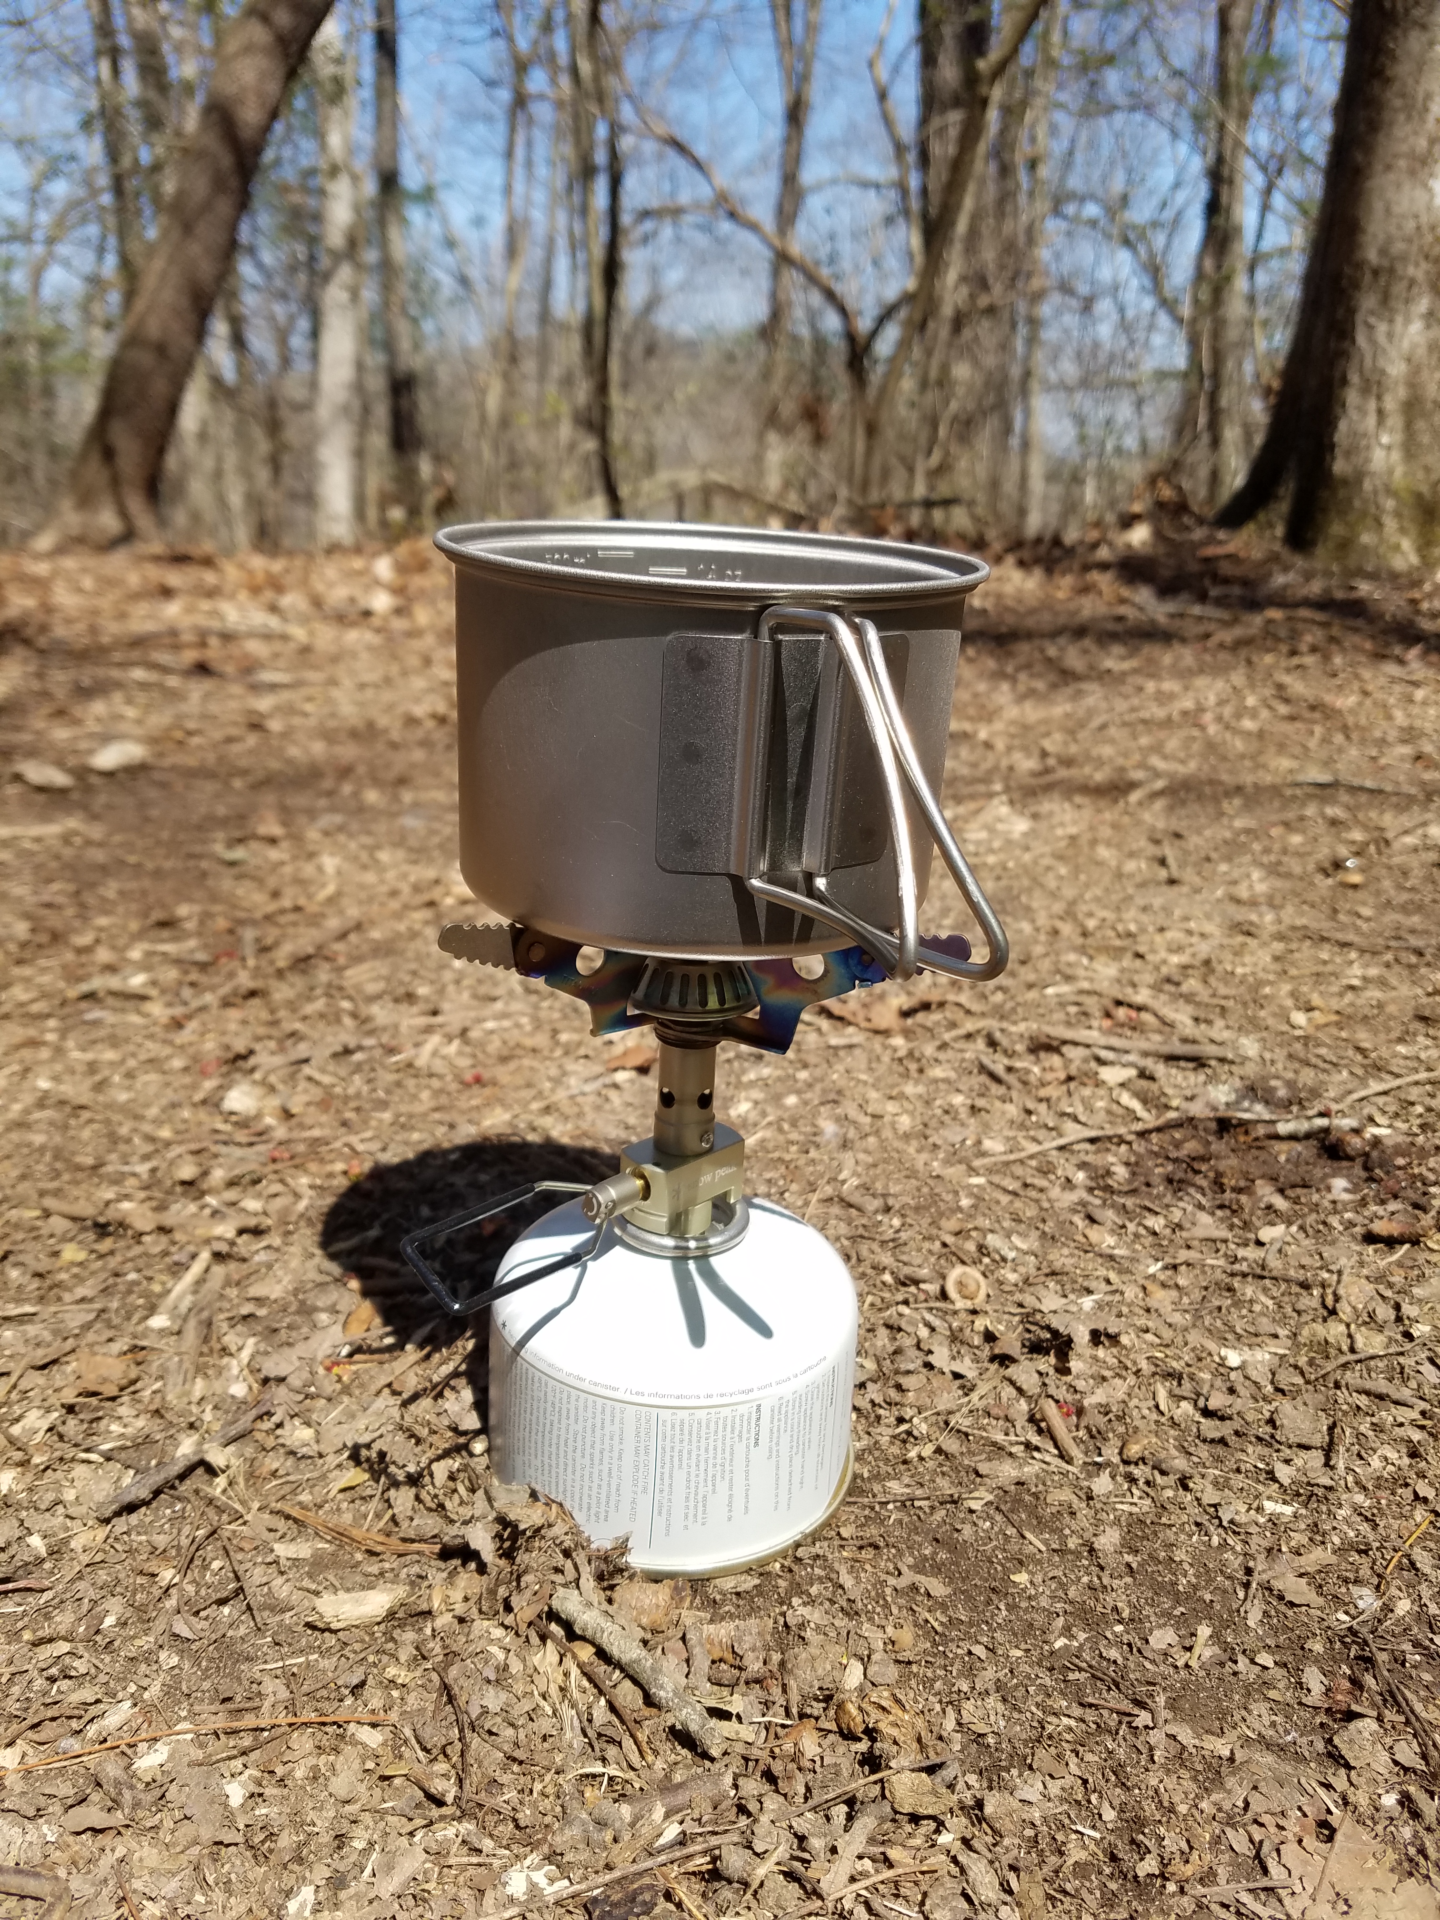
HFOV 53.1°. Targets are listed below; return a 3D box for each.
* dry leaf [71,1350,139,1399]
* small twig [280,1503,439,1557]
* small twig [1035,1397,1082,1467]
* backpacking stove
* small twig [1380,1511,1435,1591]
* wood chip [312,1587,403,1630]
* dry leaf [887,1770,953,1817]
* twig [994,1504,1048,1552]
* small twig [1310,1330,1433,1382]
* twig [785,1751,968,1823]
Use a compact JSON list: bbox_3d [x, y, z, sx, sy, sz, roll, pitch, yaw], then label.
[{"bbox_3d":[-0.162,0.108,0.381,0.015,0.003,0.021,-4,20,-21],"label":"dry leaf"},{"bbox_3d":[-0.085,0.133,0.337,0.047,0.004,0.005,9,20,21],"label":"small twig"},{"bbox_3d":[0.087,0.120,0.370,0.003,0.003,0.027,-1,19,-7],"label":"small twig"},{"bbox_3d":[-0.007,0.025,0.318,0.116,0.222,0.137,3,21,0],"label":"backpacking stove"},{"bbox_3d":[0.164,0.141,0.344,0.002,0.003,0.036,19,25,39],"label":"small twig"},{"bbox_3d":[-0.077,0.138,0.308,0.019,0.005,0.006,-4,19,-19],"label":"wood chip"},{"bbox_3d":[0.037,0.154,0.267,0.013,0.004,0.009,5,19,11],"label":"dry leaf"},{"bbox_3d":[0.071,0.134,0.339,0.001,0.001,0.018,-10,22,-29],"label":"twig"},{"bbox_3d":[0.190,0.116,0.420,0.052,0.003,0.005,-7,22,-27],"label":"small twig"},{"bbox_3d":[0.029,0.153,0.267,0.039,0.003,0.002,-6,20,-21],"label":"twig"}]

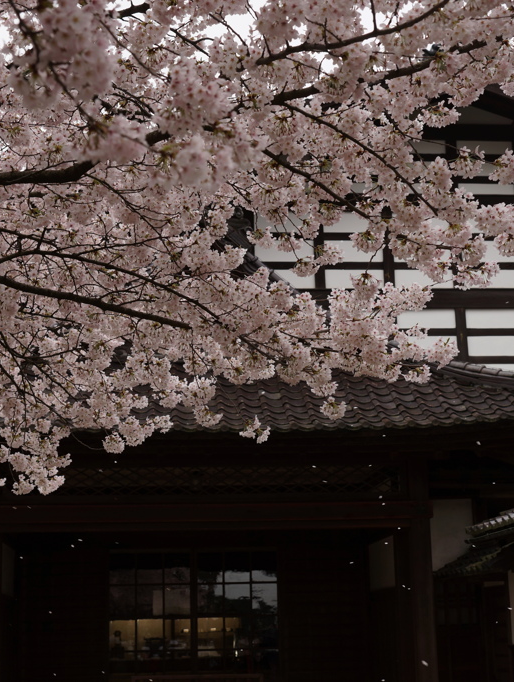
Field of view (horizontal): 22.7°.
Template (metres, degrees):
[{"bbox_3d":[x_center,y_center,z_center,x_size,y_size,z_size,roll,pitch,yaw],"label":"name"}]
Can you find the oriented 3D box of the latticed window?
[{"bbox_3d":[-0.816,3.554,16.828,2.230,1.620,0.090,0,-13,-5],"label":"latticed window"}]

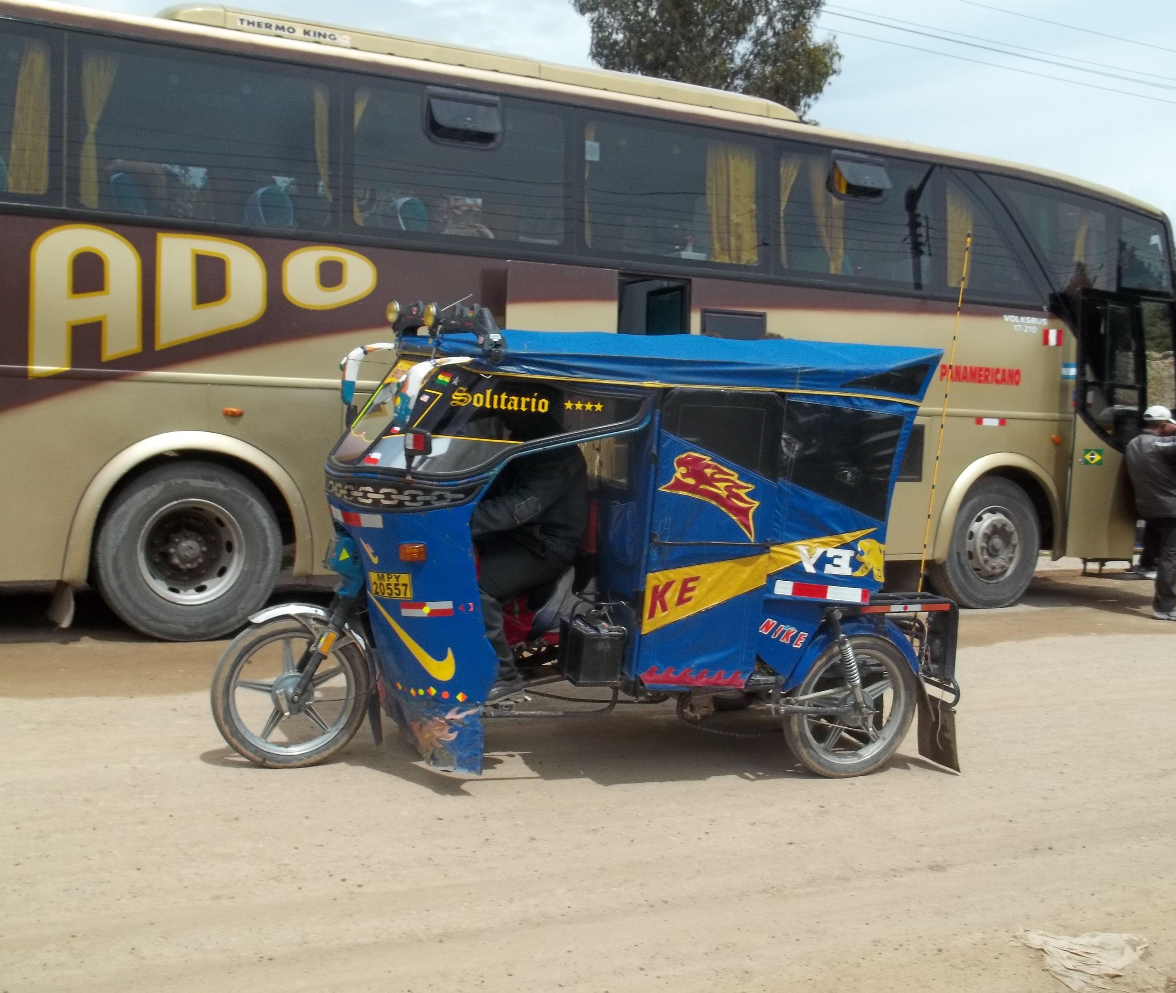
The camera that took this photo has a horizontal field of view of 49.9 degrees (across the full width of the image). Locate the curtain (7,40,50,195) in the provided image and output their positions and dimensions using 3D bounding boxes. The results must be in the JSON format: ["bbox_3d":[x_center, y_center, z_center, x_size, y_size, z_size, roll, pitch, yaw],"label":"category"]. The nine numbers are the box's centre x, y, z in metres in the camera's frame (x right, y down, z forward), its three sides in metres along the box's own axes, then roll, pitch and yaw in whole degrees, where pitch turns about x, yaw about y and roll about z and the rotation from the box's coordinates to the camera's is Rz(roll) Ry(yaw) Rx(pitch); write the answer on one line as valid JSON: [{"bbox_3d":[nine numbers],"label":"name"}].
[{"bbox_3d":[-2.991,-2.029,6.746,0.207,0.837,0.110,0,3,-26],"label":"curtain"}]

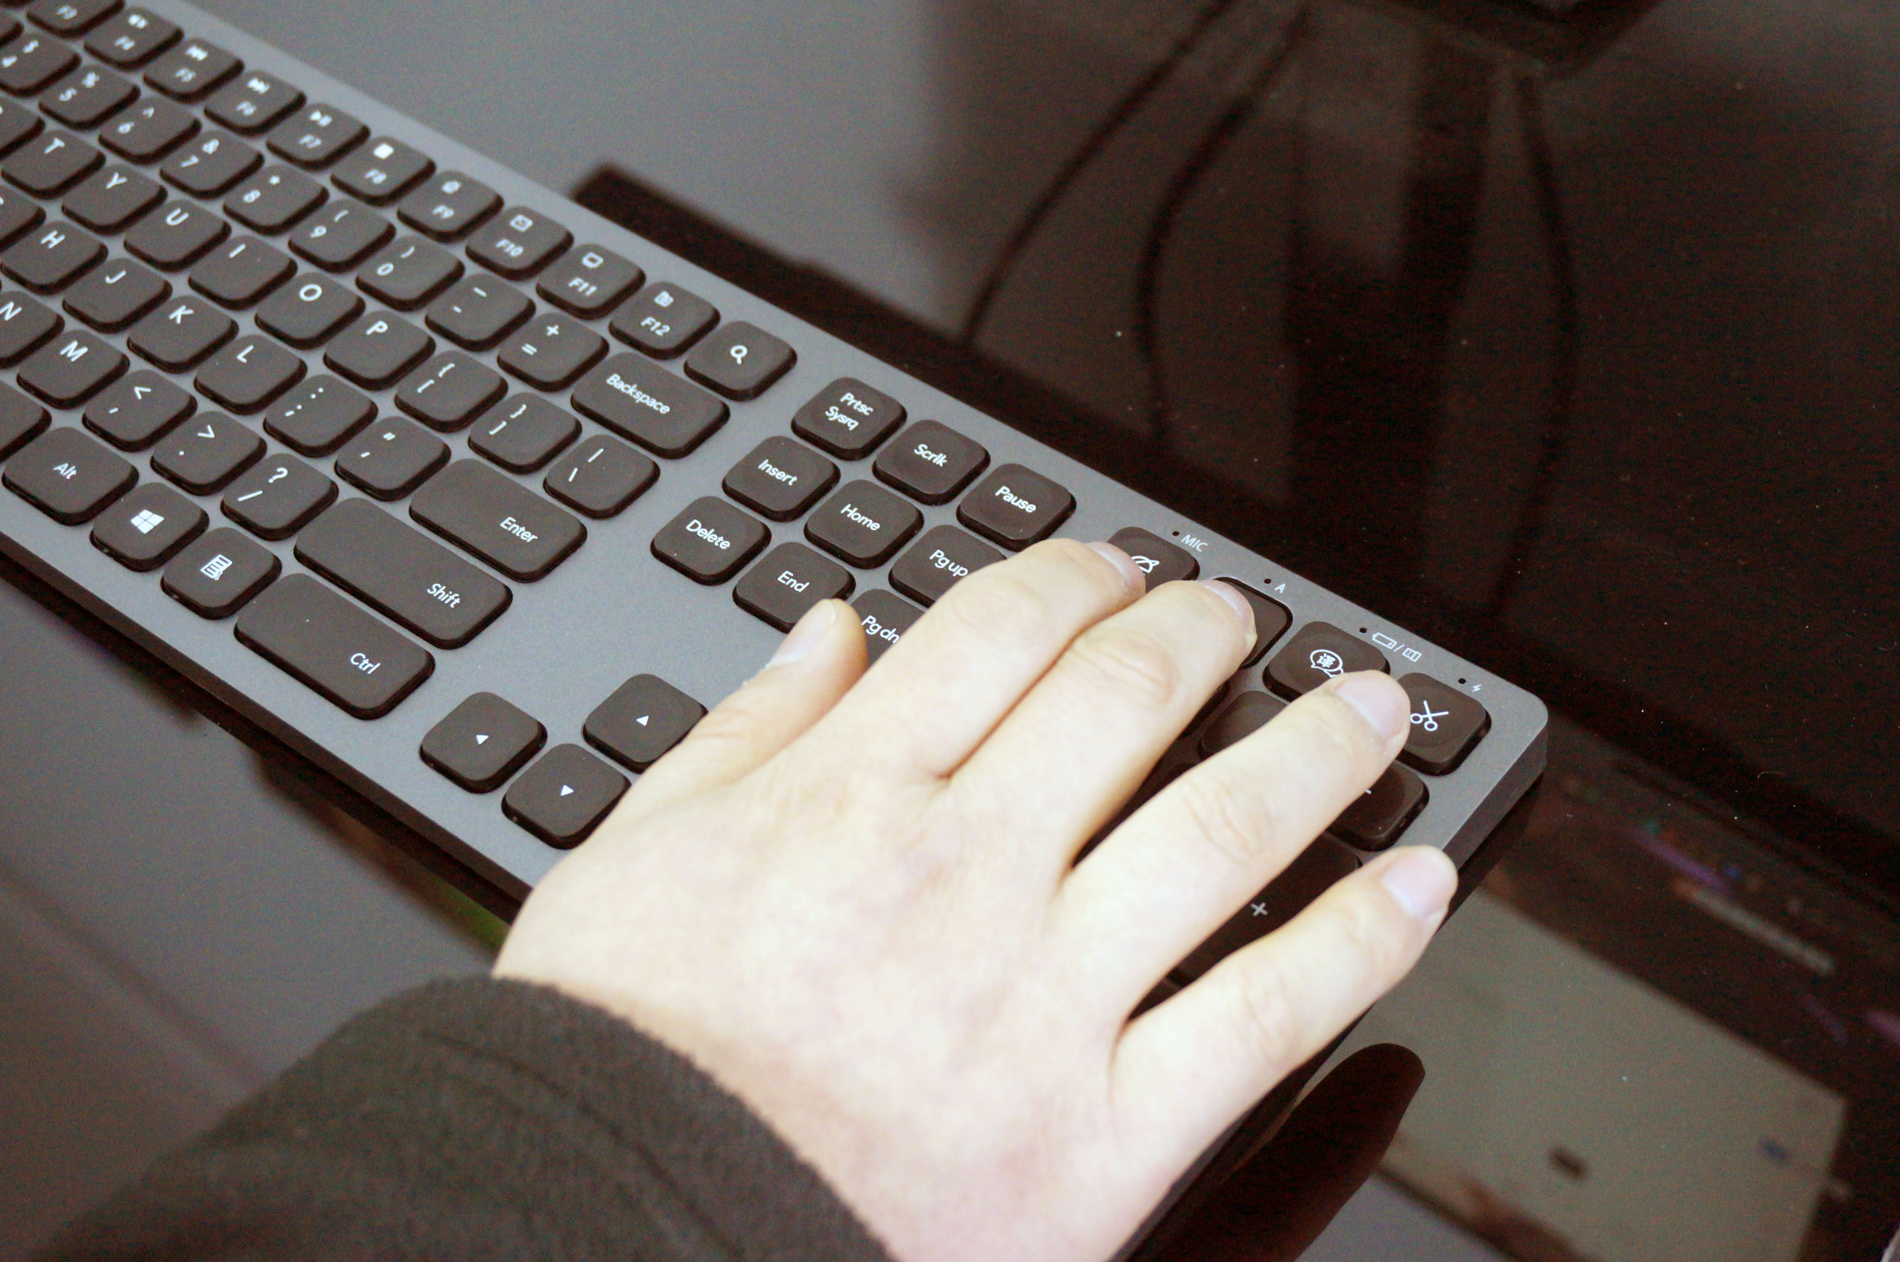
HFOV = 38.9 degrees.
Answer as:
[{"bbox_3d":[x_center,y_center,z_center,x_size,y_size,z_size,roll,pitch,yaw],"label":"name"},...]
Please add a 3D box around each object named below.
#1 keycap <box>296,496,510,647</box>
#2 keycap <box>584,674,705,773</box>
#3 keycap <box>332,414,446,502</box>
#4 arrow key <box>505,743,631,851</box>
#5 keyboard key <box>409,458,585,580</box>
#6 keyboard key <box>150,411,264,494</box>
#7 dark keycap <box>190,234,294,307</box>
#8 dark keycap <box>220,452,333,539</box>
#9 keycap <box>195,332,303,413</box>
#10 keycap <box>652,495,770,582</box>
[{"bbox_3d":[-0.095,-0.010,0.467,0.041,0.003,0.017,29,55,25],"label":"keycap"},{"bbox_3d":[-0.050,0.015,0.443,0.017,0.003,0.017,29,55,25],"label":"keycap"},{"bbox_3d":[-0.101,-0.031,0.486,0.017,0.003,0.017,29,55,25],"label":"keycap"},{"bbox_3d":[-0.062,0.026,0.433,0.017,0.003,0.017,29,55,25],"label":"arrow key"},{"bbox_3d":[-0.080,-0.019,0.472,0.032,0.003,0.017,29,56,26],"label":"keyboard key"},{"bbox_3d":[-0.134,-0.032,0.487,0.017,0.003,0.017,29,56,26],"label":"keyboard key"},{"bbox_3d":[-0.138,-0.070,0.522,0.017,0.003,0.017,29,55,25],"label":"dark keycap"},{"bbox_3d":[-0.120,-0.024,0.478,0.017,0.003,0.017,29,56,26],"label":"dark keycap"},{"bbox_3d":[-0.131,-0.048,0.502,0.017,0.003,0.017,29,55,25],"label":"keycap"},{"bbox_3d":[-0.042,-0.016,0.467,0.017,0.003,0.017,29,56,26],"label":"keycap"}]

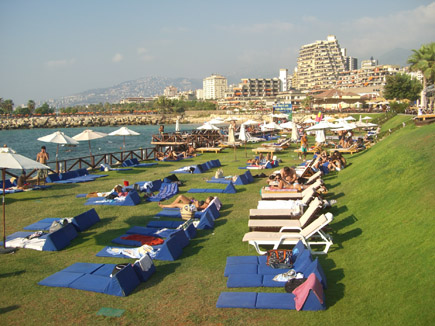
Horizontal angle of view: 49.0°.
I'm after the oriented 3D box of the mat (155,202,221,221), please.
[{"bbox_3d":[-0.856,1.370,13.948,1.827,0.380,0.600,2,7,16],"label":"mat"}]

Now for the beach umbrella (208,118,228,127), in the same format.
[{"bbox_3d":[0.052,-3.459,49.928,2.100,2.250,2.100,0,6,0],"label":"beach umbrella"}]

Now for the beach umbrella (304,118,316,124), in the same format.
[{"bbox_3d":[13.043,-5.062,67.145,2.150,2.300,2.150,-1,7,0],"label":"beach umbrella"}]

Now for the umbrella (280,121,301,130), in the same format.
[{"bbox_3d":[7.177,-2.994,47.145,2.200,2.300,2.200,-1,7,0],"label":"umbrella"}]

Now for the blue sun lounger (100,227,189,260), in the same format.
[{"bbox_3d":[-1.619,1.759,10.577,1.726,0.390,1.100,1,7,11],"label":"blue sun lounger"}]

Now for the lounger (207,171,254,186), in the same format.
[{"bbox_3d":[0.542,0.659,22.124,1.930,0.412,1.255,2,8,25],"label":"lounger"}]

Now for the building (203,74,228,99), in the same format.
[{"bbox_3d":[-3.226,-109.237,717.000,25.000,40.000,25.000,6,10,45],"label":"building"}]

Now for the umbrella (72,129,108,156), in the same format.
[{"bbox_3d":[-7.396,-0.795,27.950,2.200,2.400,2.200,-6,7,1],"label":"umbrella"}]

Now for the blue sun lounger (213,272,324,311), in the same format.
[{"bbox_3d":[0.979,2.349,8.730,1.930,0.412,0.628,0,7,7],"label":"blue sun lounger"}]

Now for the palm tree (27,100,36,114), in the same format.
[{"bbox_3d":[-101.299,-29.682,260.000,4.300,8.800,4.300,0,7,0],"label":"palm tree"}]

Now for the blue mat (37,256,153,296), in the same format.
[{"bbox_3d":[-2.311,2.054,9.330,1.850,0.420,1.330,2,7,16],"label":"blue mat"}]

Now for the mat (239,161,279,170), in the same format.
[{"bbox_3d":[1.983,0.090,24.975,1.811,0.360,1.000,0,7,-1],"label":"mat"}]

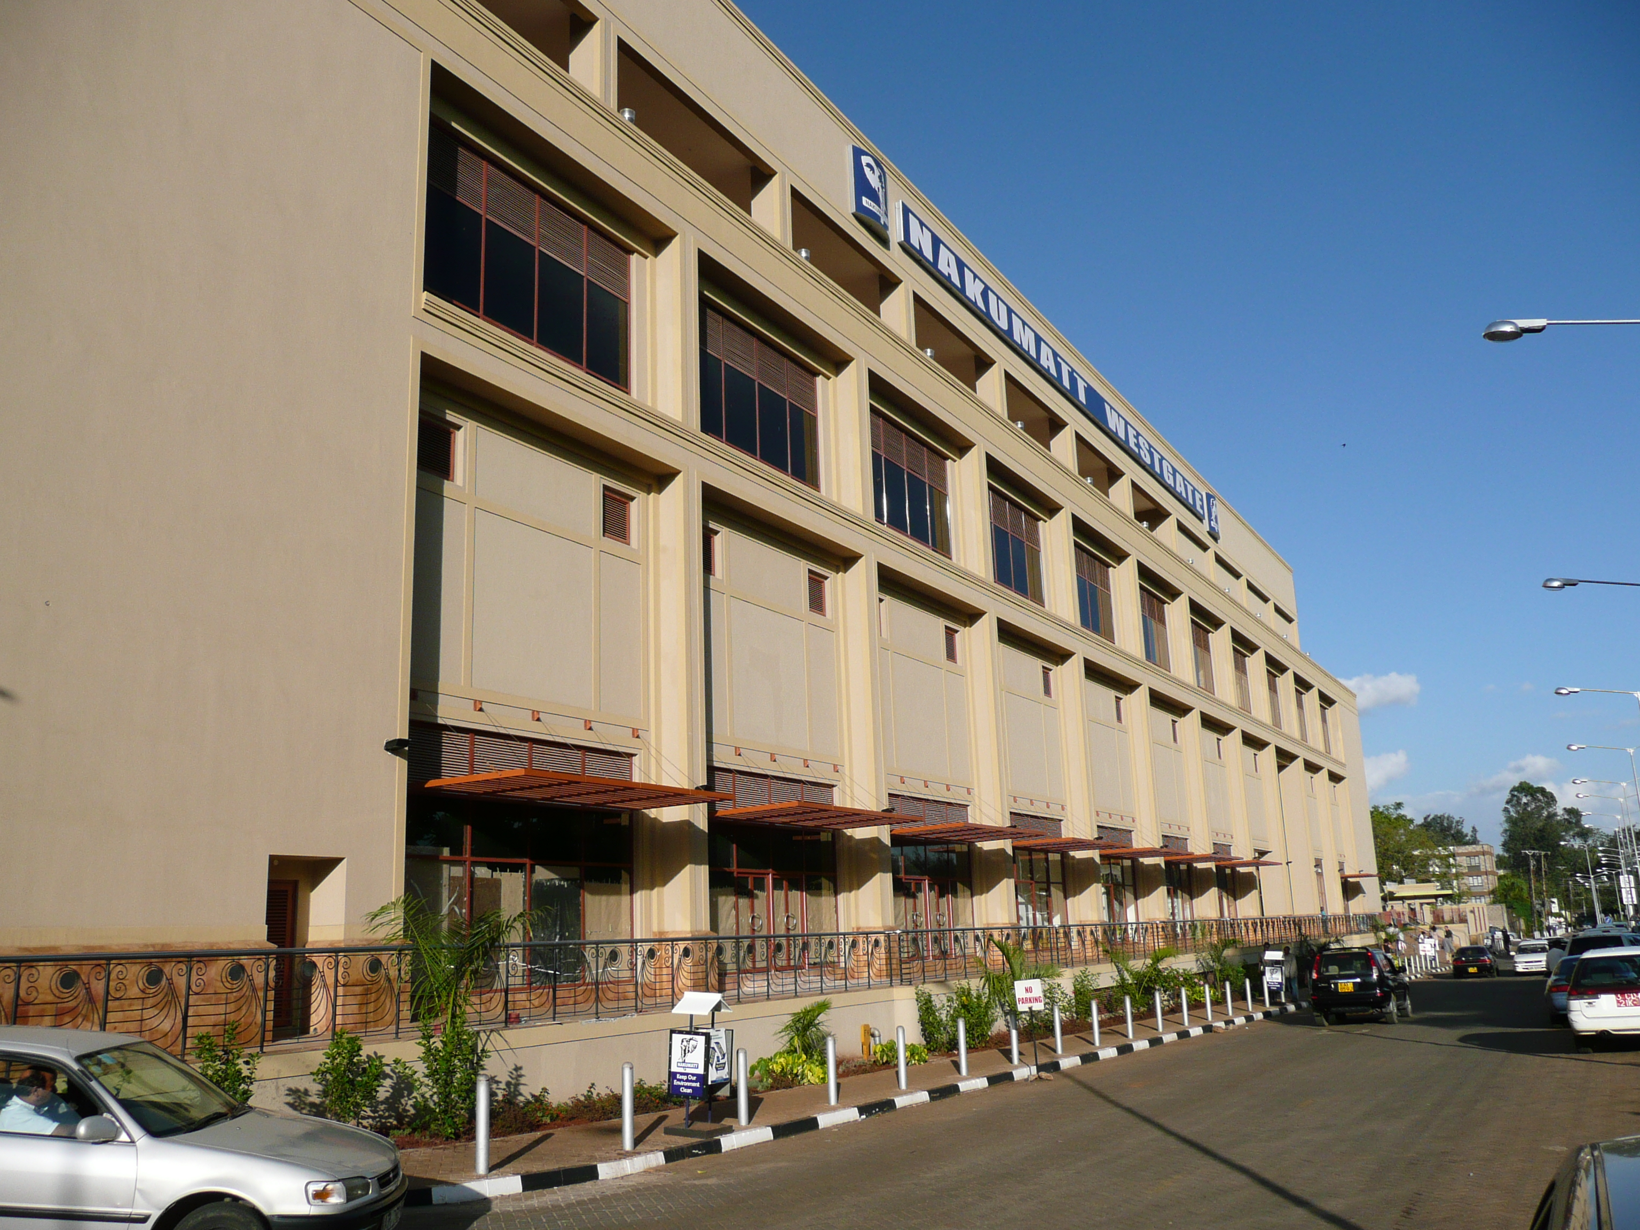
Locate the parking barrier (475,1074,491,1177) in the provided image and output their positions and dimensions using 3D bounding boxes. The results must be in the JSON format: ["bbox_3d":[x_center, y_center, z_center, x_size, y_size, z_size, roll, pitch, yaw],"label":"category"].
[{"bbox_3d":[-3.150,4.766,12.420,0.115,0.890,0.115,-10,-16,29],"label":"parking barrier"}]

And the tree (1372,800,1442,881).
[{"bbox_3d":[53.553,22.211,122.000,6.500,10.500,6.500,-10,-16,29],"label":"tree"}]

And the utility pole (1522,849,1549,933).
[{"bbox_3d":[81.056,31.075,150.000,2.400,9.200,0.600,-10,-16,29],"label":"utility pole"}]

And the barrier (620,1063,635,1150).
[{"bbox_3d":[-2.046,5.248,14.209,0.115,0.890,0.115,-10,-16,29],"label":"barrier"}]

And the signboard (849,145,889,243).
[{"bbox_3d":[1.586,-13.220,41.898,0.400,2.350,2.220,-10,-16,29],"label":"signboard"}]

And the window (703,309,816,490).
[{"bbox_3d":[-1.481,-5.181,31.648,0.200,3.140,5.550,-10,-16,29],"label":"window"}]

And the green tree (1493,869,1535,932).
[{"bbox_3d":[74.264,30.652,142.000,4.400,6.600,4.400,-10,-16,29],"label":"green tree"}]

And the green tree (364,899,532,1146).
[{"bbox_3d":[-4.378,4.728,15.799,1.650,2.650,1.700,-2,-14,0],"label":"green tree"}]

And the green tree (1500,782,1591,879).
[{"bbox_3d":[106.596,35.501,195.000,11.000,19.500,11.500,-10,-16,29],"label":"green tree"}]

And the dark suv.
[{"bbox_3d":[13.358,9.072,32.636,1.770,1.730,4.500,-10,-16,29],"label":"dark suv"}]

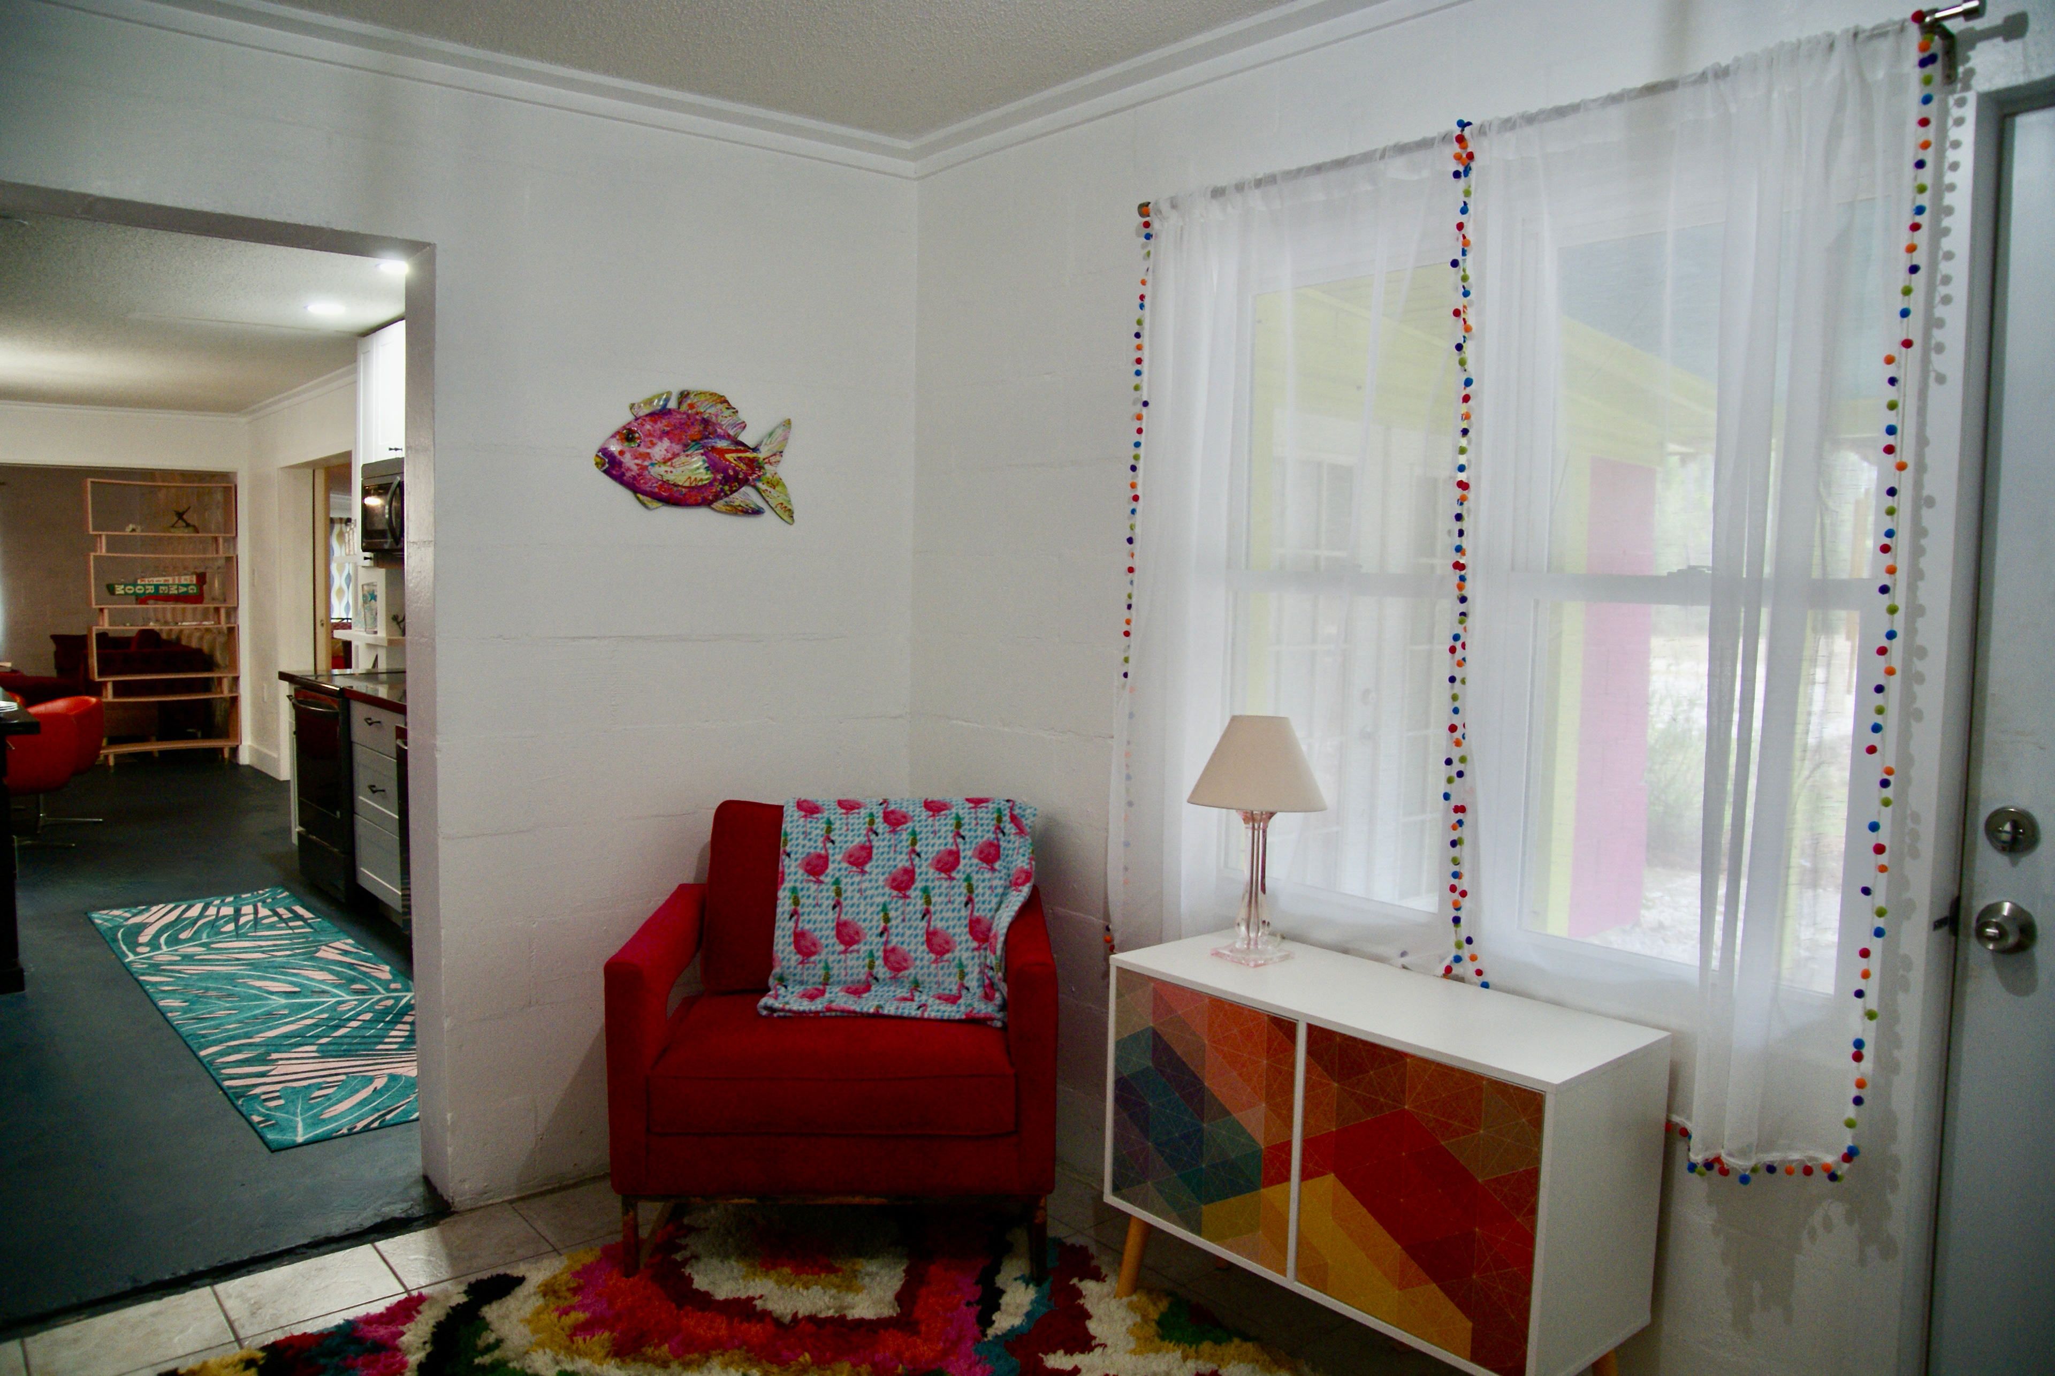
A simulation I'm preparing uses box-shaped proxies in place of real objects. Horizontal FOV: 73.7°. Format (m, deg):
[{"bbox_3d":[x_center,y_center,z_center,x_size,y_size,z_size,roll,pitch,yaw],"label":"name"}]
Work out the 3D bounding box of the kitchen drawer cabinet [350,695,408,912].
[{"bbox_3d":[-2.196,0.457,5.306,0.600,0.830,0.550,-4,6,-41],"label":"kitchen drawer cabinet"}]

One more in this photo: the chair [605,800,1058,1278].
[{"bbox_3d":[-0.386,0.699,2.978,0.860,0.840,0.680,0,5,-2],"label":"chair"}]

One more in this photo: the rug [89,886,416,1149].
[{"bbox_3d":[-2.494,0.976,4.573,0.700,0.012,2.960,-4,6,-41],"label":"rug"}]

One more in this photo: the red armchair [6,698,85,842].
[{"bbox_3d":[-5.074,0.389,6.788,0.620,0.750,0.660,-4,6,-41],"label":"red armchair"}]

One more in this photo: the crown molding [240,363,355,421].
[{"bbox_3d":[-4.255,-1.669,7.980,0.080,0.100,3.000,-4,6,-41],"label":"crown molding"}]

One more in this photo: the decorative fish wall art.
[{"bbox_3d":[-0.749,-0.536,3.178,0.500,0.285,0.030,-4,6,-41],"label":"decorative fish wall art"}]

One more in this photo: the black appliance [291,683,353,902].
[{"bbox_3d":[-2.614,0.416,5.789,0.660,0.900,0.760,-4,6,-41],"label":"black appliance"}]

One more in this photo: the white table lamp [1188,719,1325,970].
[{"bbox_3d":[0.429,0.277,2.577,0.260,0.450,0.260,1,5,0],"label":"white table lamp"}]

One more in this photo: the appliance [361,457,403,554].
[{"bbox_3d":[-2.479,-0.749,5.758,0.390,0.400,0.760,-4,6,-41],"label":"appliance"}]

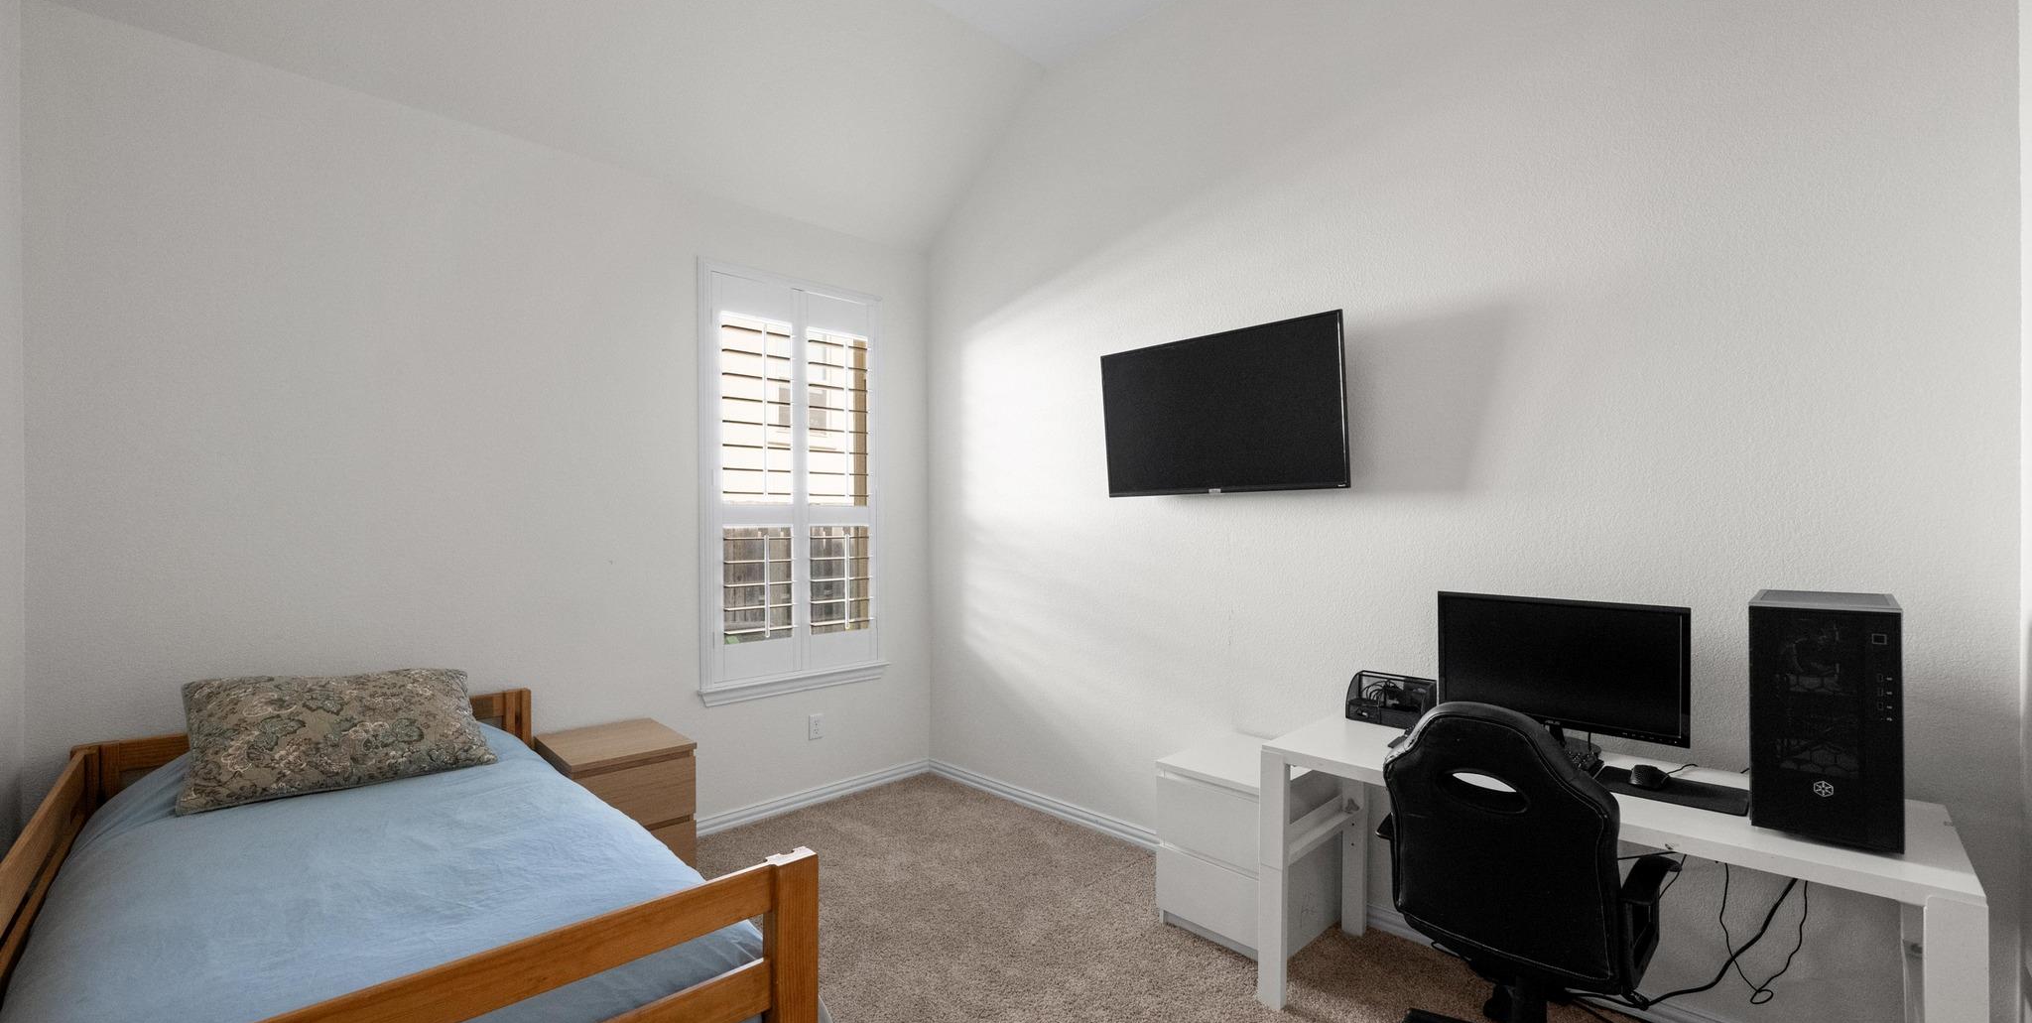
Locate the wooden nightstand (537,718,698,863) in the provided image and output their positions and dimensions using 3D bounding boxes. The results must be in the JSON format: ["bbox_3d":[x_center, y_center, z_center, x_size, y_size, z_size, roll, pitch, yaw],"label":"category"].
[{"bbox_3d":[-1.441,1.099,2.848,0.400,0.550,0.480,0,0,-43],"label":"wooden nightstand"}]

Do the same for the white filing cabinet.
[{"bbox_3d":[0.777,1.095,2.619,0.480,0.550,0.400,0,0,-44],"label":"white filing cabinet"}]

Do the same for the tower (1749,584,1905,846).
[{"bbox_3d":[1.693,0.412,1.655,0.380,0.460,0.206,0,0,-44],"label":"tower"}]

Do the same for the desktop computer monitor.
[{"bbox_3d":[1.425,0.437,2.092,0.200,0.412,0.556,0,0,-44],"label":"desktop computer monitor"}]

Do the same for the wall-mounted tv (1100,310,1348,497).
[{"bbox_3d":[0.722,-0.344,2.836,0.075,0.557,0.966,-6,4,-45],"label":"wall-mounted tv"}]

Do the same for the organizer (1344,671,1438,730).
[{"bbox_3d":[1.155,0.580,2.425,0.135,0.132,0.215,0,0,-44],"label":"organizer"}]

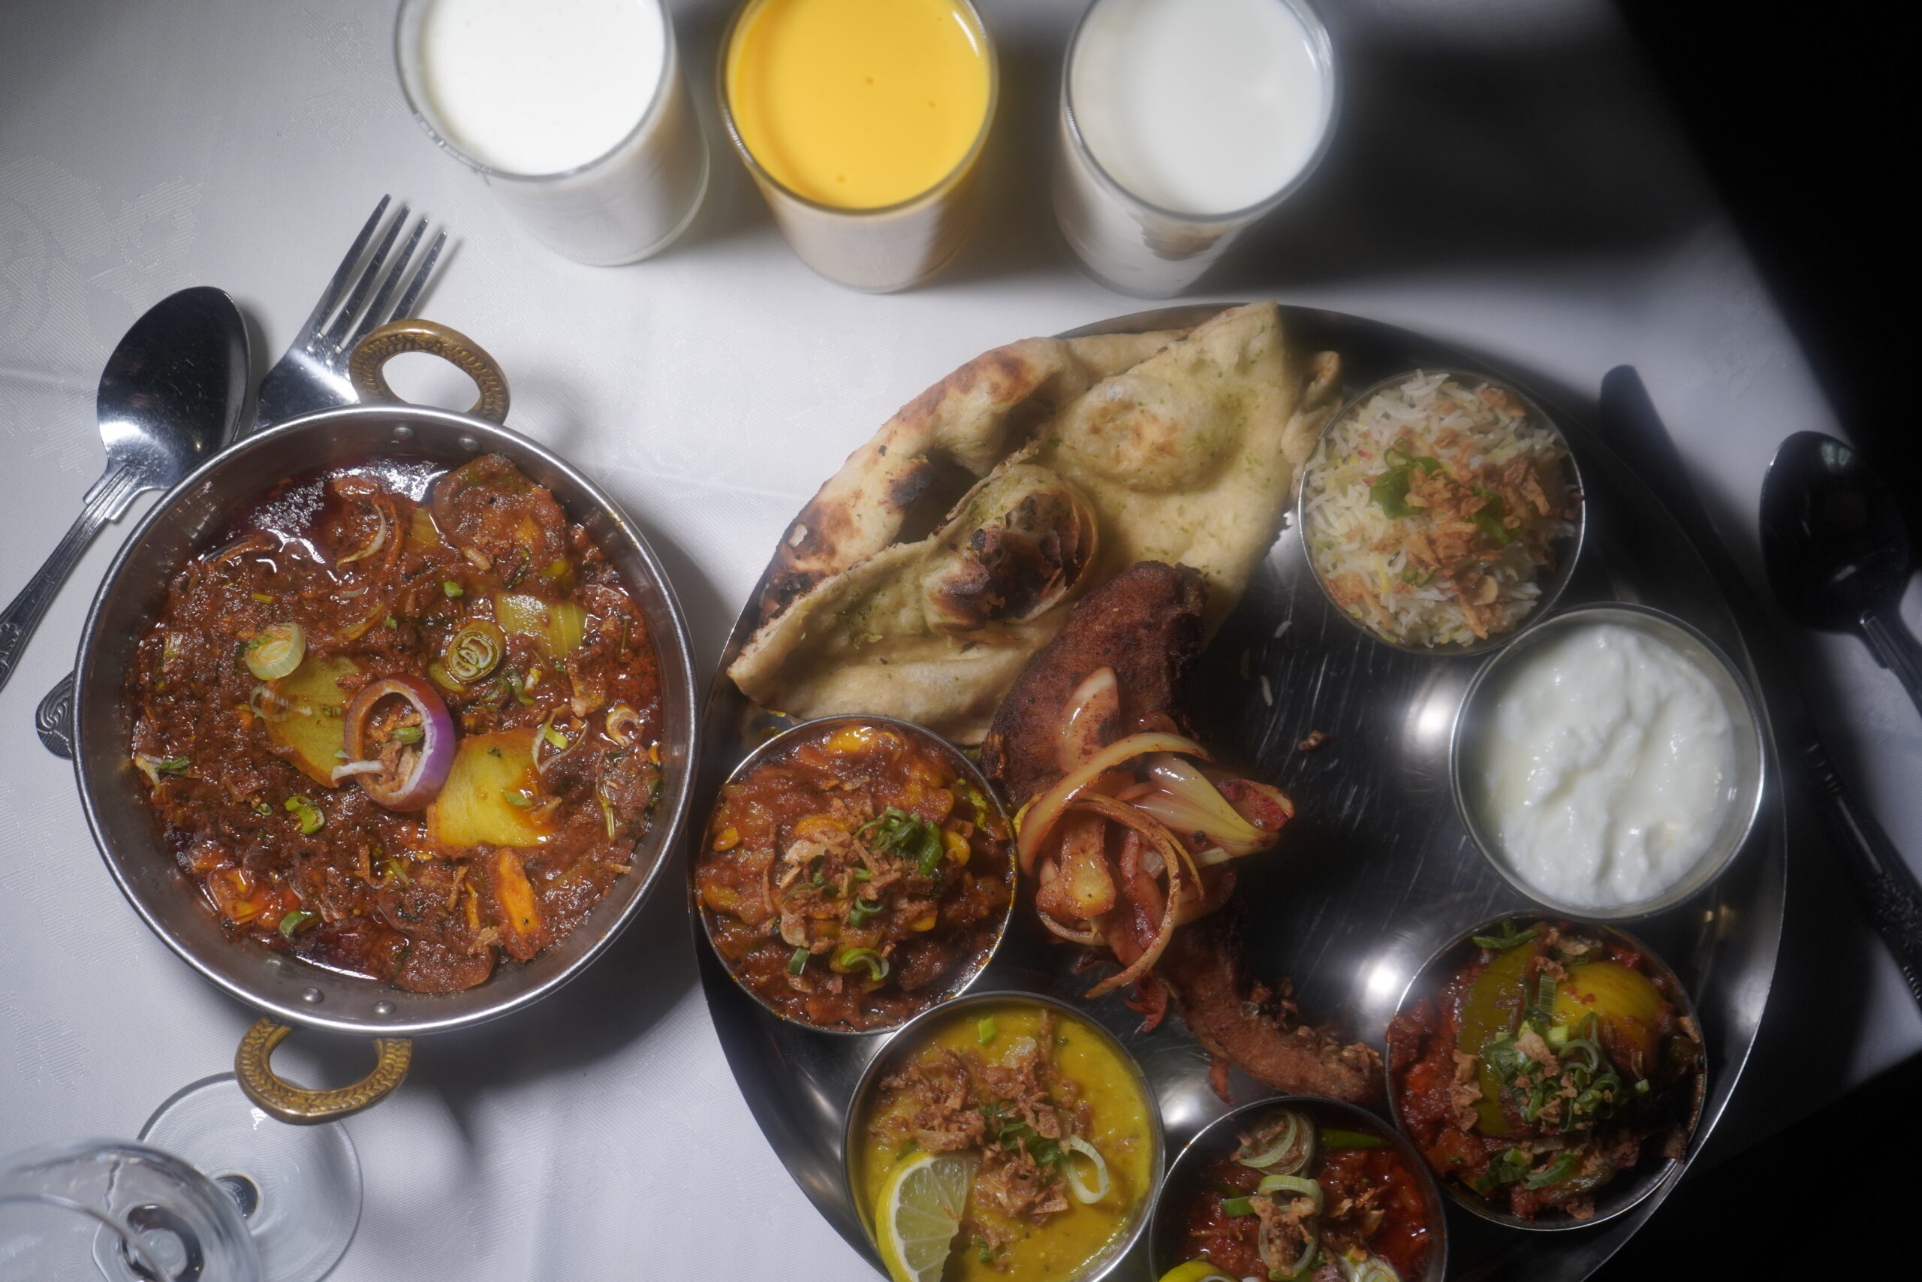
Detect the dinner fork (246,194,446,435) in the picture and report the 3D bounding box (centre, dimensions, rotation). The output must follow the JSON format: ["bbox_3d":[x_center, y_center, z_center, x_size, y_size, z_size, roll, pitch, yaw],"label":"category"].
[{"bbox_3d":[-0.220,-0.048,0.714,0.026,0.021,0.196,34,88,1],"label":"dinner fork"}]

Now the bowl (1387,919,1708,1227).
[{"bbox_3d":[0.168,0.124,0.693,0.092,0.042,0.092,0,88,0],"label":"bowl"}]

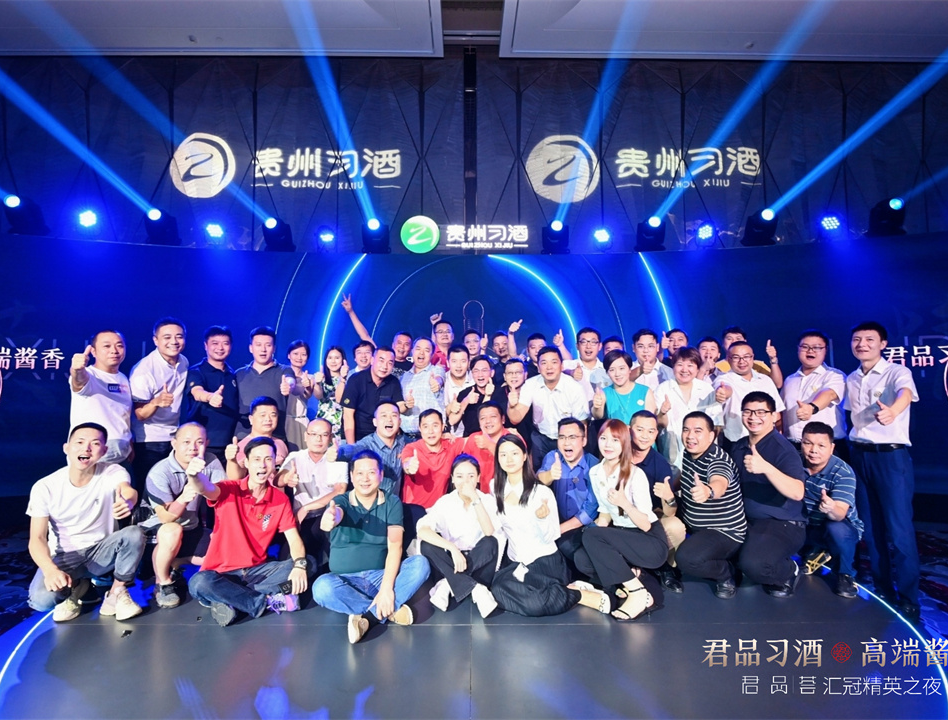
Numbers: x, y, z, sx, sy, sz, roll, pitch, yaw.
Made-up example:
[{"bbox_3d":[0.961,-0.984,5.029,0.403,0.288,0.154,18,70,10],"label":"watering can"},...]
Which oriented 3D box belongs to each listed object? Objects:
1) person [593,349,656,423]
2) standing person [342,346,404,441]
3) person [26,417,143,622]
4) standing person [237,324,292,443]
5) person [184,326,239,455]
[{"bbox_3d":[1.028,0.719,3.485,0.460,1.568,0.360,0,-1,22],"label":"person"},{"bbox_3d":[-0.789,0.645,3.966,0.520,1.530,0.480,1,-4,-9],"label":"standing person"},{"bbox_3d":[-2.125,0.829,2.811,0.600,1.000,0.620,2,-4,-27],"label":"person"},{"bbox_3d":[-1.438,0.637,3.485,0.470,1.732,0.360,0,-1,-18],"label":"standing person"},{"bbox_3d":[-1.793,0.637,3.485,0.470,1.732,0.420,0,-1,-32],"label":"person"}]

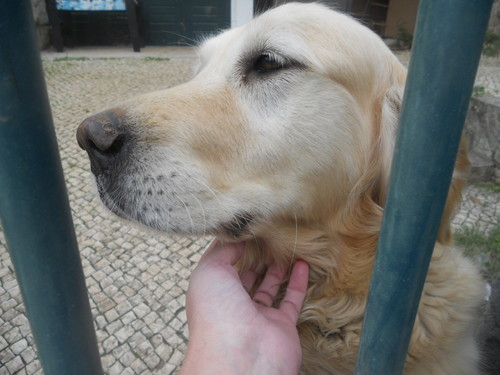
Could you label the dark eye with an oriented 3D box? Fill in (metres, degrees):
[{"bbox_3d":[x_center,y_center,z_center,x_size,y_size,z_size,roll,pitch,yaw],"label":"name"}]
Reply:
[{"bbox_3d":[0.014,-0.096,0.302,0.024,0.014,0.013,9,24,17],"label":"dark eye"}]

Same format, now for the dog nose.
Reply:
[{"bbox_3d":[-0.103,-0.032,0.272,0.031,0.037,0.038,-10,25,-24],"label":"dog nose"}]

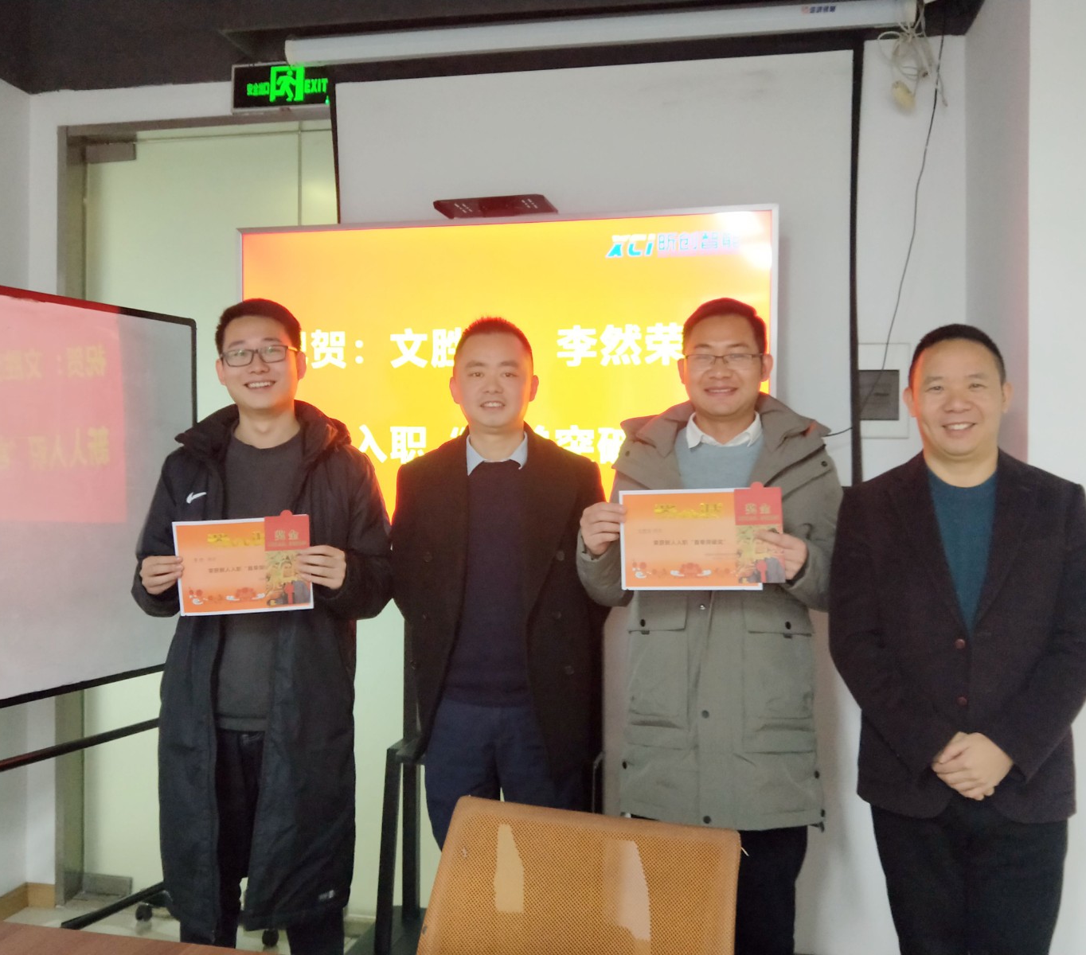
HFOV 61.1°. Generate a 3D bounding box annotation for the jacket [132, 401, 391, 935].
[{"bbox_3d":[-0.602,0.405,1.980,0.560,1.150,0.400,0,0,-8],"label":"jacket"}]

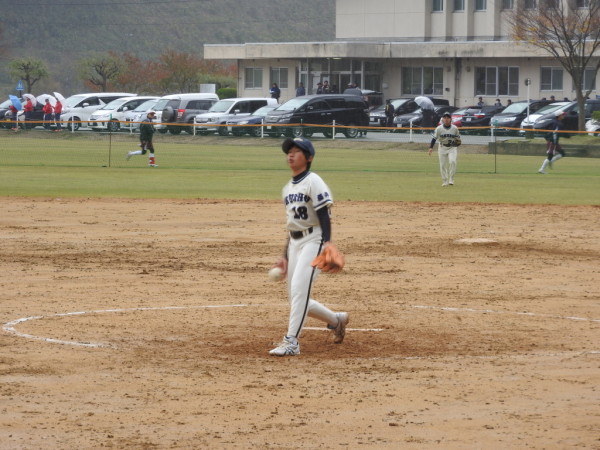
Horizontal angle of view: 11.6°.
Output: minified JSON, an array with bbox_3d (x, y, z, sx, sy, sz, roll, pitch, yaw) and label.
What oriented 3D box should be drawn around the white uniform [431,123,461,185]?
[{"bbox_3d":[2.938,-1.413,59.500,0.600,1.230,0.360,0,2,3],"label":"white uniform"}]

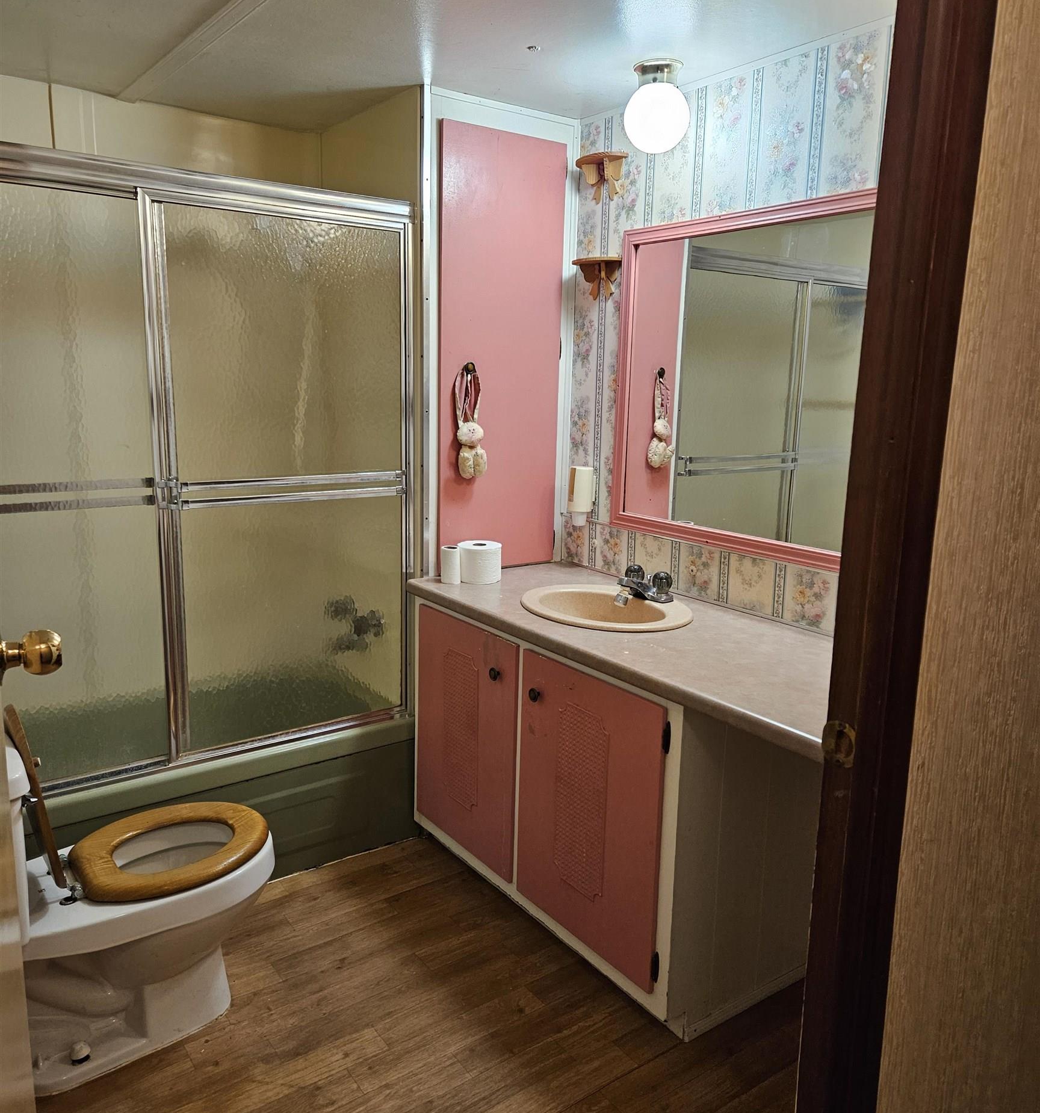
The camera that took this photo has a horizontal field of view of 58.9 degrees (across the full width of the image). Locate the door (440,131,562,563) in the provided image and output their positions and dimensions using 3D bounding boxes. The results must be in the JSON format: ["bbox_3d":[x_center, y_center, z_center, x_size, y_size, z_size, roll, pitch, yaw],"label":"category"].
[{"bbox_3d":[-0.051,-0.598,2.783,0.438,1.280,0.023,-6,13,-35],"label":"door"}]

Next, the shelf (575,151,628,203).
[{"bbox_3d":[0.219,-1.098,2.688,0.075,0.126,0.202,-6,13,-35],"label":"shelf"}]

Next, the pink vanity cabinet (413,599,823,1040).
[{"bbox_3d":[0.230,0.552,2.494,0.579,0.786,1.107,-6,13,-35],"label":"pink vanity cabinet"}]

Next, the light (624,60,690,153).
[{"bbox_3d":[0.345,-1.122,2.317,0.163,0.201,0.163,1,11,0],"label":"light"}]

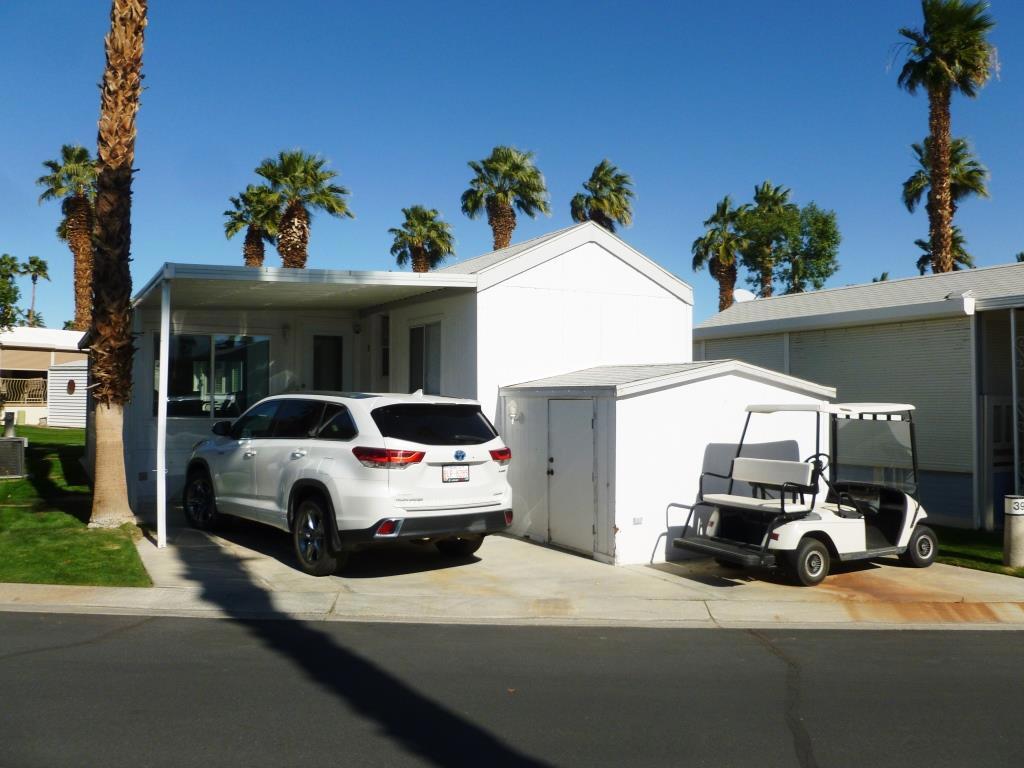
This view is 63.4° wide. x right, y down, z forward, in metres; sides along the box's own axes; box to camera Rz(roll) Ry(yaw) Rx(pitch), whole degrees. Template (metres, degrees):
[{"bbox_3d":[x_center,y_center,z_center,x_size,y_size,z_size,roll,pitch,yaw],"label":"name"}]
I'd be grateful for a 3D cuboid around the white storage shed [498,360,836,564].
[{"bbox_3d":[1.971,0.860,10.530,3.553,2.170,2.452,1,-2,-32],"label":"white storage shed"}]

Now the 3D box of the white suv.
[{"bbox_3d":[-2.097,1.008,9.646,1.930,1.750,4.890,1,-2,-40],"label":"white suv"}]

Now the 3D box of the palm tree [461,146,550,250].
[{"bbox_3d":[-0.213,-2.996,27.097,2.900,9.631,2.900,1,-2,-32],"label":"palm tree"}]

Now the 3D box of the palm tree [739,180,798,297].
[{"bbox_3d":[12.793,-3.964,41.131,3.000,12.373,3.000,1,-2,-32],"label":"palm tree"}]

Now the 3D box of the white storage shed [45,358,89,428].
[{"bbox_3d":[-15.809,0.397,29.905,2.200,2.300,2.200,1,-2,-32],"label":"white storage shed"}]

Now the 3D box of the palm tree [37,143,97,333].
[{"bbox_3d":[-17.342,-3.969,33.128,3.300,11.322,3.300,1,-2,-32],"label":"palm tree"}]

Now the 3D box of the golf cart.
[{"bbox_3d":[3.051,1.016,8.494,2.700,1.740,1.200,1,-2,-31],"label":"golf cart"}]

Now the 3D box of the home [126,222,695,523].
[{"bbox_3d":[-3.288,-0.049,15.104,7.446,4.150,10.800,1,-2,-32],"label":"home"}]

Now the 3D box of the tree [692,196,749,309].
[{"bbox_3d":[9.725,-3.264,38.110,2.800,10.799,2.800,1,-2,-32],"label":"tree"}]

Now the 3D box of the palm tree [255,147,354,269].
[{"bbox_3d":[-6.505,-2.788,25.591,3.000,8.929,3.000,1,-2,-32],"label":"palm tree"}]

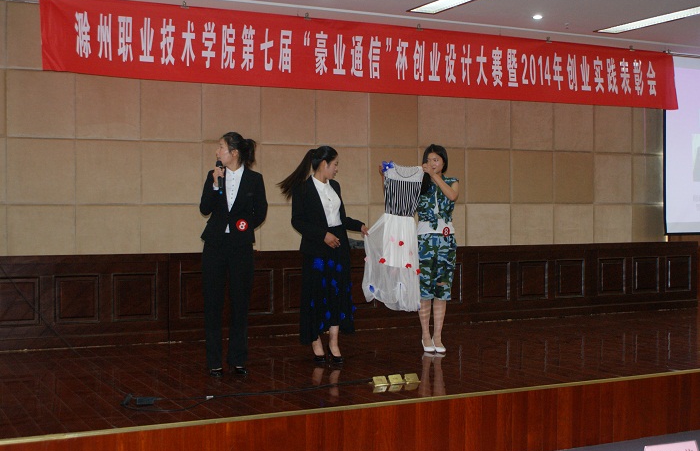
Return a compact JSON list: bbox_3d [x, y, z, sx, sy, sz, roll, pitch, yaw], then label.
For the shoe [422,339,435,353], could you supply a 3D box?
[{"bbox_3d":[0.641,0.974,7.106,0.080,0.090,0.225,0,1,-15],"label":"shoe"}]

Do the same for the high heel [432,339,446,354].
[{"bbox_3d":[0.727,0.974,7.106,0.080,0.090,0.225,0,1,-15],"label":"high heel"}]

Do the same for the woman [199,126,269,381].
[{"bbox_3d":[-0.820,0.194,6.128,0.490,1.690,0.360,0,1,2],"label":"woman"}]

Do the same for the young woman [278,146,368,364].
[{"bbox_3d":[-0.207,0.216,6.661,0.550,1.625,0.460,-1,1,-37],"label":"young woman"}]

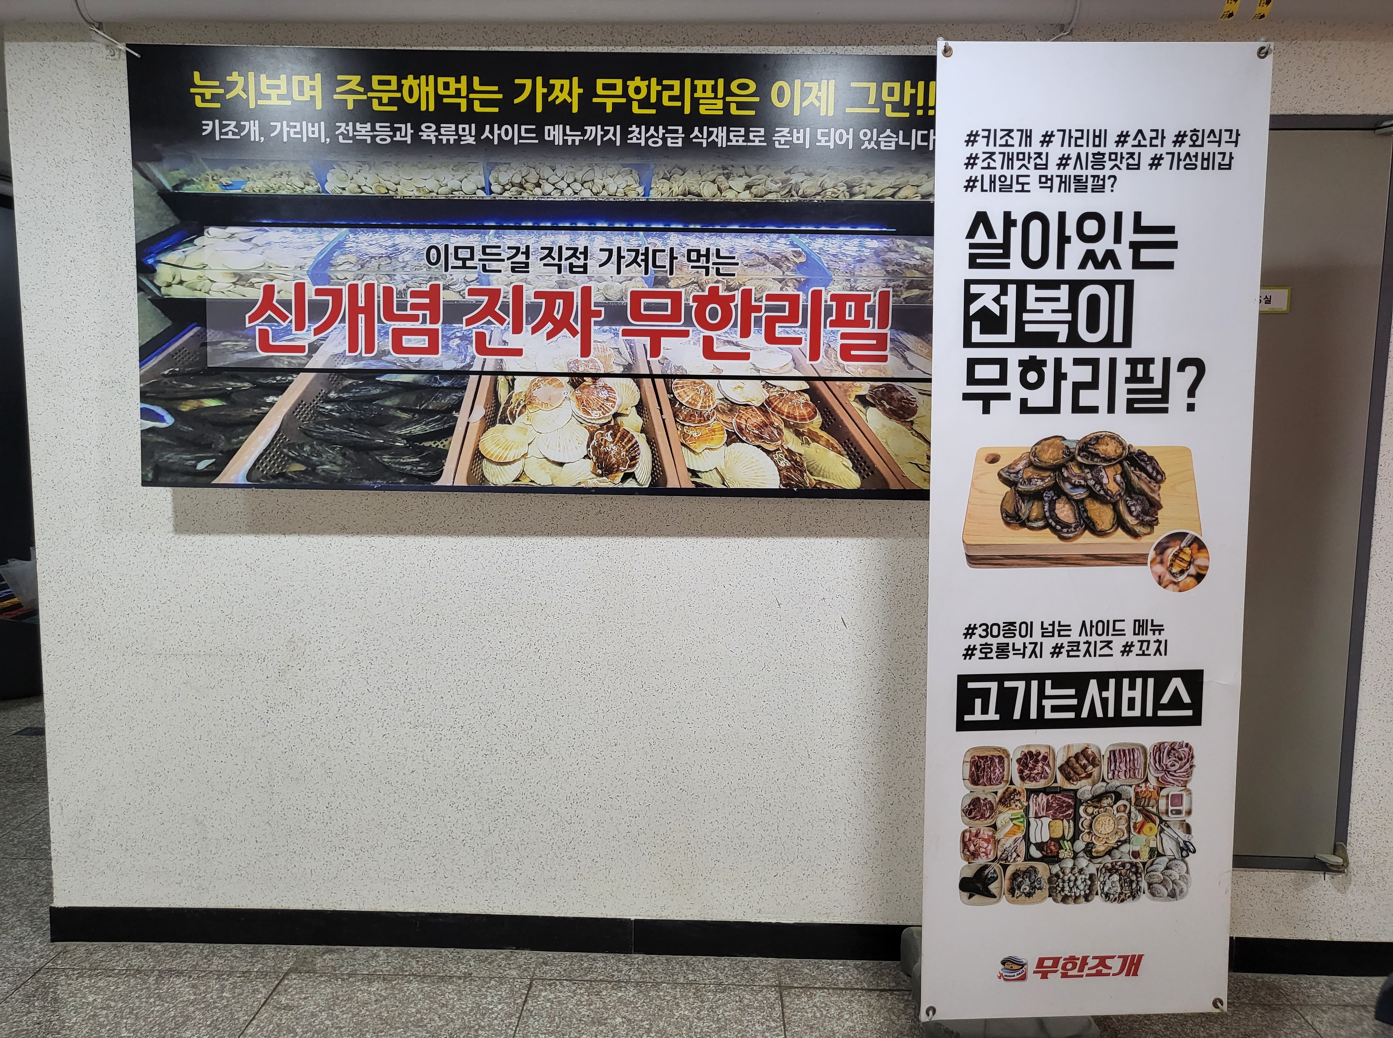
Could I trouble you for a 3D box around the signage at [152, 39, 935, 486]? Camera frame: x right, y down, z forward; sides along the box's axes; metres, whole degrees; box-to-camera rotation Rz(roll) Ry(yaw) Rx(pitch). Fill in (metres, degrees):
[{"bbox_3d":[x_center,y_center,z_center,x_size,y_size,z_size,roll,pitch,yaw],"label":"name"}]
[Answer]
[{"bbox_3d":[-0.300,-0.557,2.421,1.980,1.000,0.040,1,5,0],"label":"signage"}]

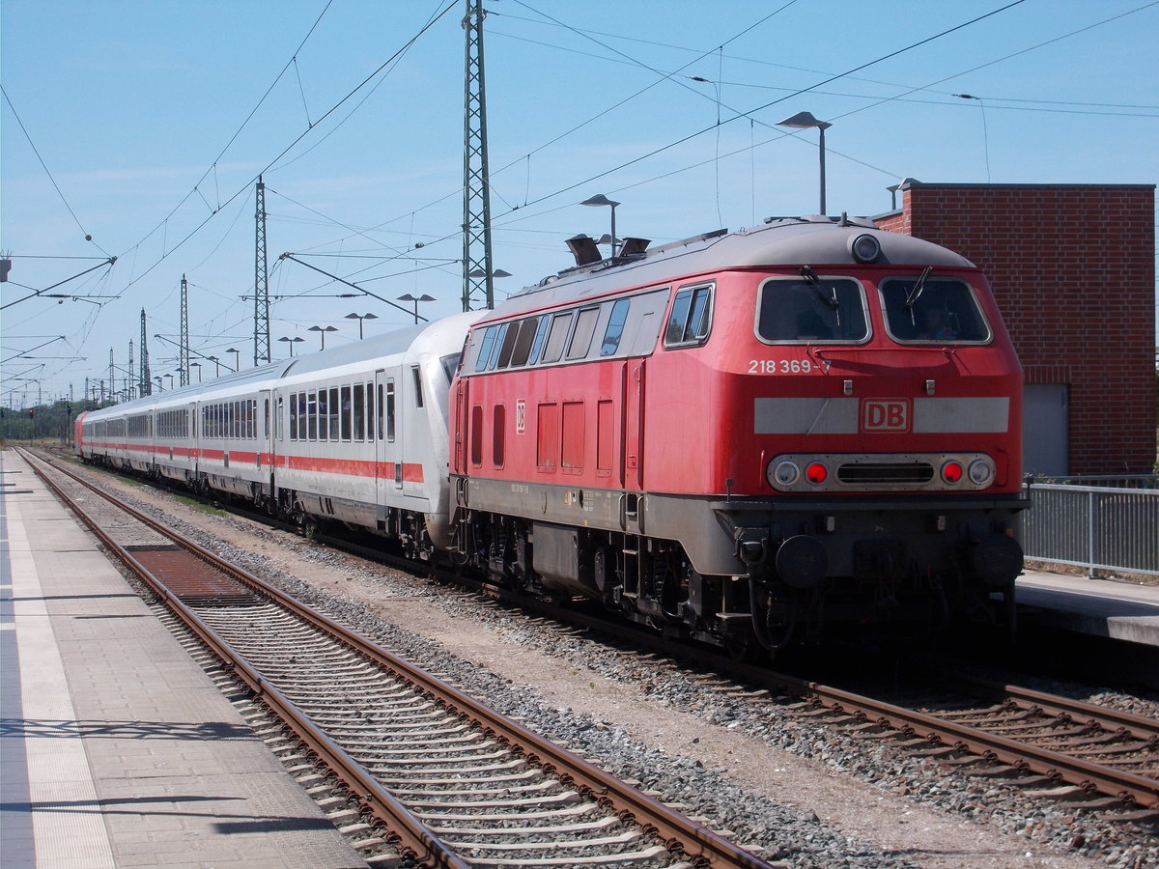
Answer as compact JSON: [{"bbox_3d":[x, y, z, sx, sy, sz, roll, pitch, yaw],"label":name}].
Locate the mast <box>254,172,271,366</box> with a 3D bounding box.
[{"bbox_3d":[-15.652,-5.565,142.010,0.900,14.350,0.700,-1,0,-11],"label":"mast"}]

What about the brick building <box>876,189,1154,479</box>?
[{"bbox_3d":[5.906,-0.999,42.212,3.650,4.950,4.500,-1,0,-11],"label":"brick building"}]

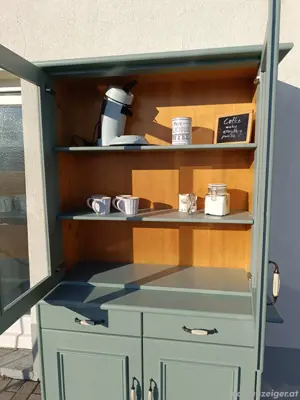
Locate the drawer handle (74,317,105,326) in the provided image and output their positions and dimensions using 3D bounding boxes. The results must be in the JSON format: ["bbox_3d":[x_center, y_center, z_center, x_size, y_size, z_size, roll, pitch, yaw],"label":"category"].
[{"bbox_3d":[-0.290,0.587,1.339,0.151,0.021,0.033,1,8,9],"label":"drawer handle"}]

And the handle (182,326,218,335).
[{"bbox_3d":[0.229,0.591,1.255,0.156,0.021,0.033,1,8,9],"label":"handle"}]

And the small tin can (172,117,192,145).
[{"bbox_3d":[0.174,-0.358,1.491,0.106,0.149,0.106,1,8,9],"label":"small tin can"}]

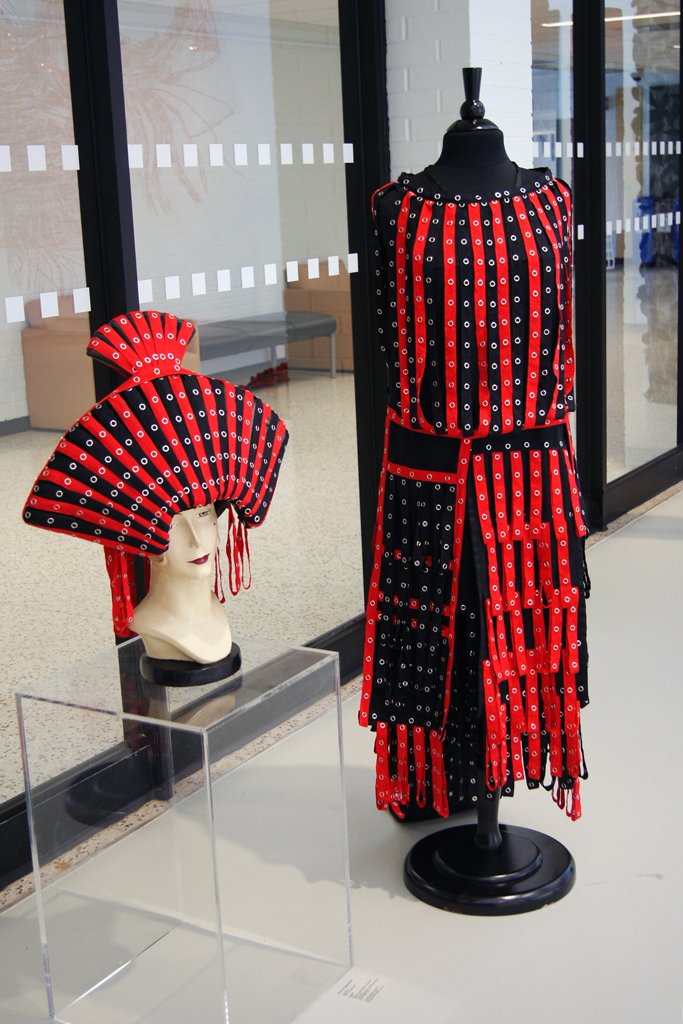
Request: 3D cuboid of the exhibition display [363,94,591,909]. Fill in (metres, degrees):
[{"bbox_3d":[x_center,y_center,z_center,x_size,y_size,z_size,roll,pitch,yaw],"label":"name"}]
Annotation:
[{"bbox_3d":[0.275,-0.021,2.667,0.460,1.710,0.390,-4,14,-4],"label":"exhibition display"}]

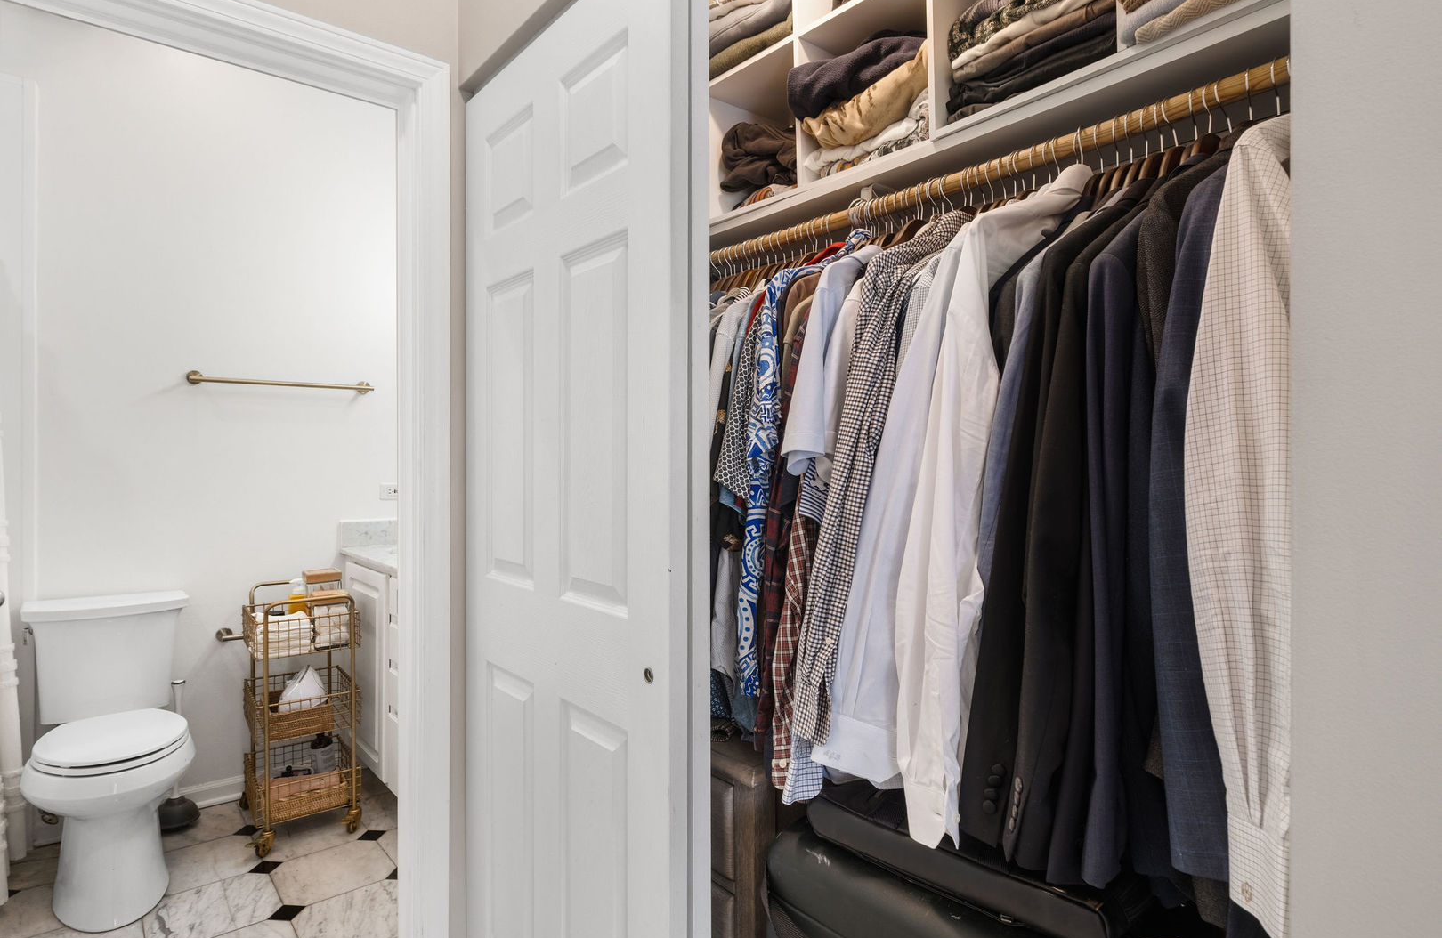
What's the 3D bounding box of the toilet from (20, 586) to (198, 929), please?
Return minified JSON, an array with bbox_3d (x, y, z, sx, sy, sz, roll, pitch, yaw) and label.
[{"bbox_3d":[-1.843,0.835,2.177,0.420,0.800,0.735,0,0,-41],"label":"toilet"}]

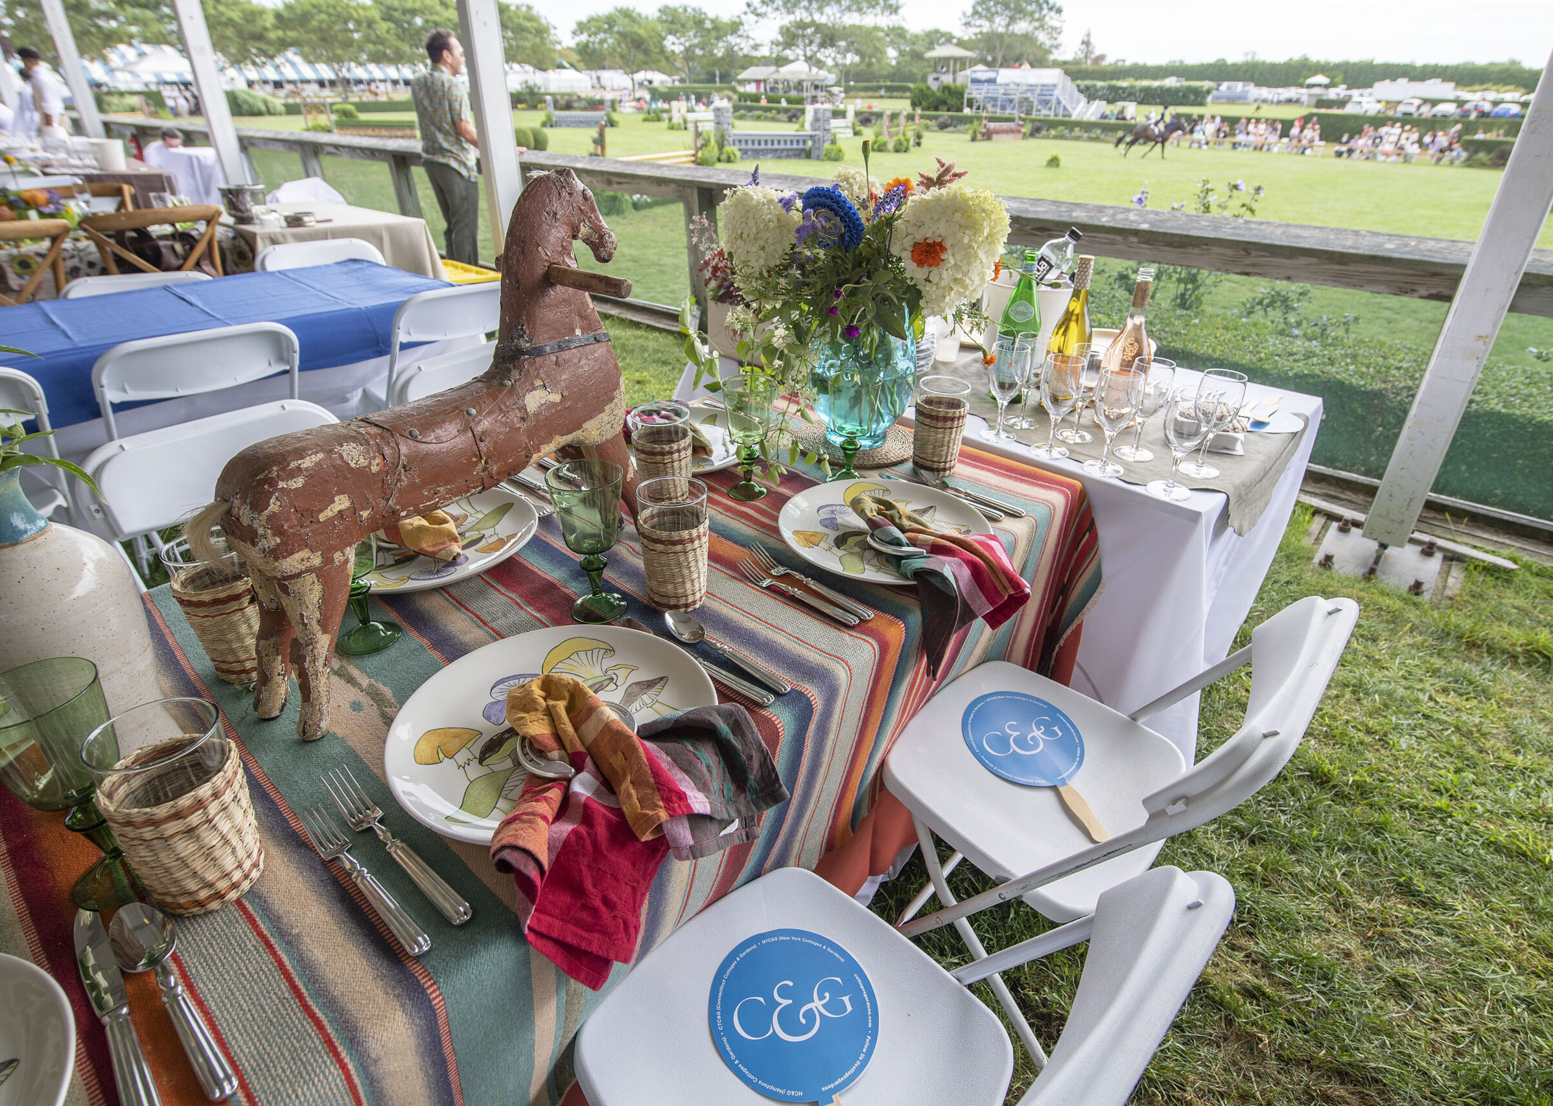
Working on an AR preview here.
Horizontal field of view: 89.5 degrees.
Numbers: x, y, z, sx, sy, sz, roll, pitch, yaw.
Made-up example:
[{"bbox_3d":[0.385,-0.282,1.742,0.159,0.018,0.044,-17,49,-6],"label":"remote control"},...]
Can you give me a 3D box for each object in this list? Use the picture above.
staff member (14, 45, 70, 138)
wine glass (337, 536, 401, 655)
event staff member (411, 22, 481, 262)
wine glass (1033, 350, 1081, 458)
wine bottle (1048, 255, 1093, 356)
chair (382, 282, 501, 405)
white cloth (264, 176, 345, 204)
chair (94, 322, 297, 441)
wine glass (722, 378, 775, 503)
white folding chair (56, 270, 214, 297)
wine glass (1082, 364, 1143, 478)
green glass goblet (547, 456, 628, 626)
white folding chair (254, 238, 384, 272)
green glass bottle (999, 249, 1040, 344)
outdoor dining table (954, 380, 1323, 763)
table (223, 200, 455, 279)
[{"bbox_3d":[-8.620,-5.139,9.534,0.400,1.720,0.500,-22,37,-32],"label":"staff member"},{"bbox_3d":[-0.514,0.029,0.939,0.092,0.187,0.092,26,39,36],"label":"wine glass"},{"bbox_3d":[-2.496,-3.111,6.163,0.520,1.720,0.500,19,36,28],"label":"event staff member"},{"bbox_3d":[0.494,-0.255,1.372,0.076,0.165,0.076,0,31,0],"label":"wine glass"},{"bbox_3d":[0.620,-0.455,1.642,0.086,0.305,0.086,26,39,36],"label":"wine bottle"},{"bbox_3d":[-1.229,-0.600,2.874,0.480,0.780,0.450,26,39,36],"label":"chair"},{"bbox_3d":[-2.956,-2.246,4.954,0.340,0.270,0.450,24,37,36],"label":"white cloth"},{"bbox_3d":[-1.611,-0.295,2.296,0.450,0.790,0.460,-24,38,-34],"label":"chair"},{"bbox_3d":[-0.048,-0.181,1.246,0.085,0.179,0.085,0,31,0],"label":"wine glass"},{"bbox_3d":[-1.980,-0.491,2.624,0.450,0.790,0.460,-20,36,-30],"label":"white folding chair"},{"bbox_3d":[0.563,-0.215,1.305,0.077,0.165,0.077,0,31,0],"label":"wine glass"},{"bbox_3d":[-0.221,-0.007,0.934,0.087,0.181,0.087,0,31,0],"label":"green glass goblet"},{"bbox_3d":[-1.648,-0.795,3.136,0.450,0.790,0.460,-26,40,-37],"label":"white folding chair"},{"bbox_3d":[0.522,-0.490,1.701,0.090,0.302,0.090,26,39,36],"label":"green glass bottle"},{"bbox_3d":[0.514,-0.110,2.091,1.280,0.750,0.800,26,39,36],"label":"outdoor dining table"},{"bbox_3d":[-2.530,-1.453,4.290,1.170,0.750,0.780,24,38,34],"label":"table"}]

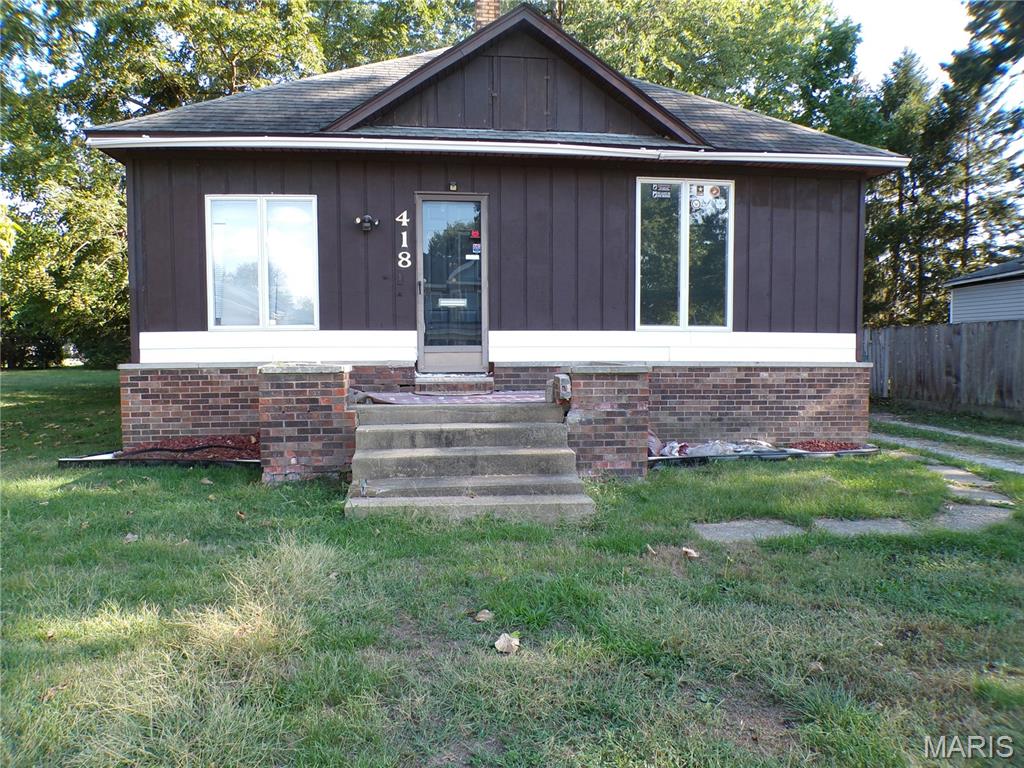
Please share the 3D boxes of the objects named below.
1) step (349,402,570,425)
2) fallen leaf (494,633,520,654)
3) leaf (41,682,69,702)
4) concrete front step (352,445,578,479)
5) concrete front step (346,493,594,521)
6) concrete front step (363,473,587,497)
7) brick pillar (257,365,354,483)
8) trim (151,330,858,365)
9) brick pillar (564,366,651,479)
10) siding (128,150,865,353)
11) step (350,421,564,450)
[{"bbox_3d":[-0.483,0.260,6.581,1.897,0.175,0.380,0,3,-7],"label":"step"},{"bbox_3d":[-0.020,1.137,3.111,0.110,0.050,0.100,0,3,-7],"label":"fallen leaf"},{"bbox_3d":[-1.755,1.183,2.723,0.105,0.040,0.090,0,3,-7],"label":"leaf"},{"bbox_3d":[-0.385,0.635,5.905,1.791,0.170,0.400,0,3,-7],"label":"concrete front step"},{"bbox_3d":[-0.299,0.888,5.211,1.769,0.110,0.360,0,3,-7],"label":"concrete front step"},{"bbox_3d":[-0.345,0.781,5.523,1.767,0.085,0.420,0,3,-7],"label":"concrete front step"},{"bbox_3d":[-1.825,0.353,6.460,0.825,1.040,0.550,0,3,-7],"label":"brick pillar"},{"bbox_3d":[0.098,-0.443,8.471,8.606,0.370,0.070,0,3,-7],"label":"trim"},{"bbox_3d":[0.858,0.341,6.800,0.795,1.040,0.550,0,3,-7],"label":"brick pillar"},{"bbox_3d":[0.083,-1.528,8.457,8.755,2.250,0.150,0,3,-7],"label":"siding"},{"bbox_3d":[-0.434,0.450,6.263,1.815,0.175,0.360,0,3,-7],"label":"step"}]

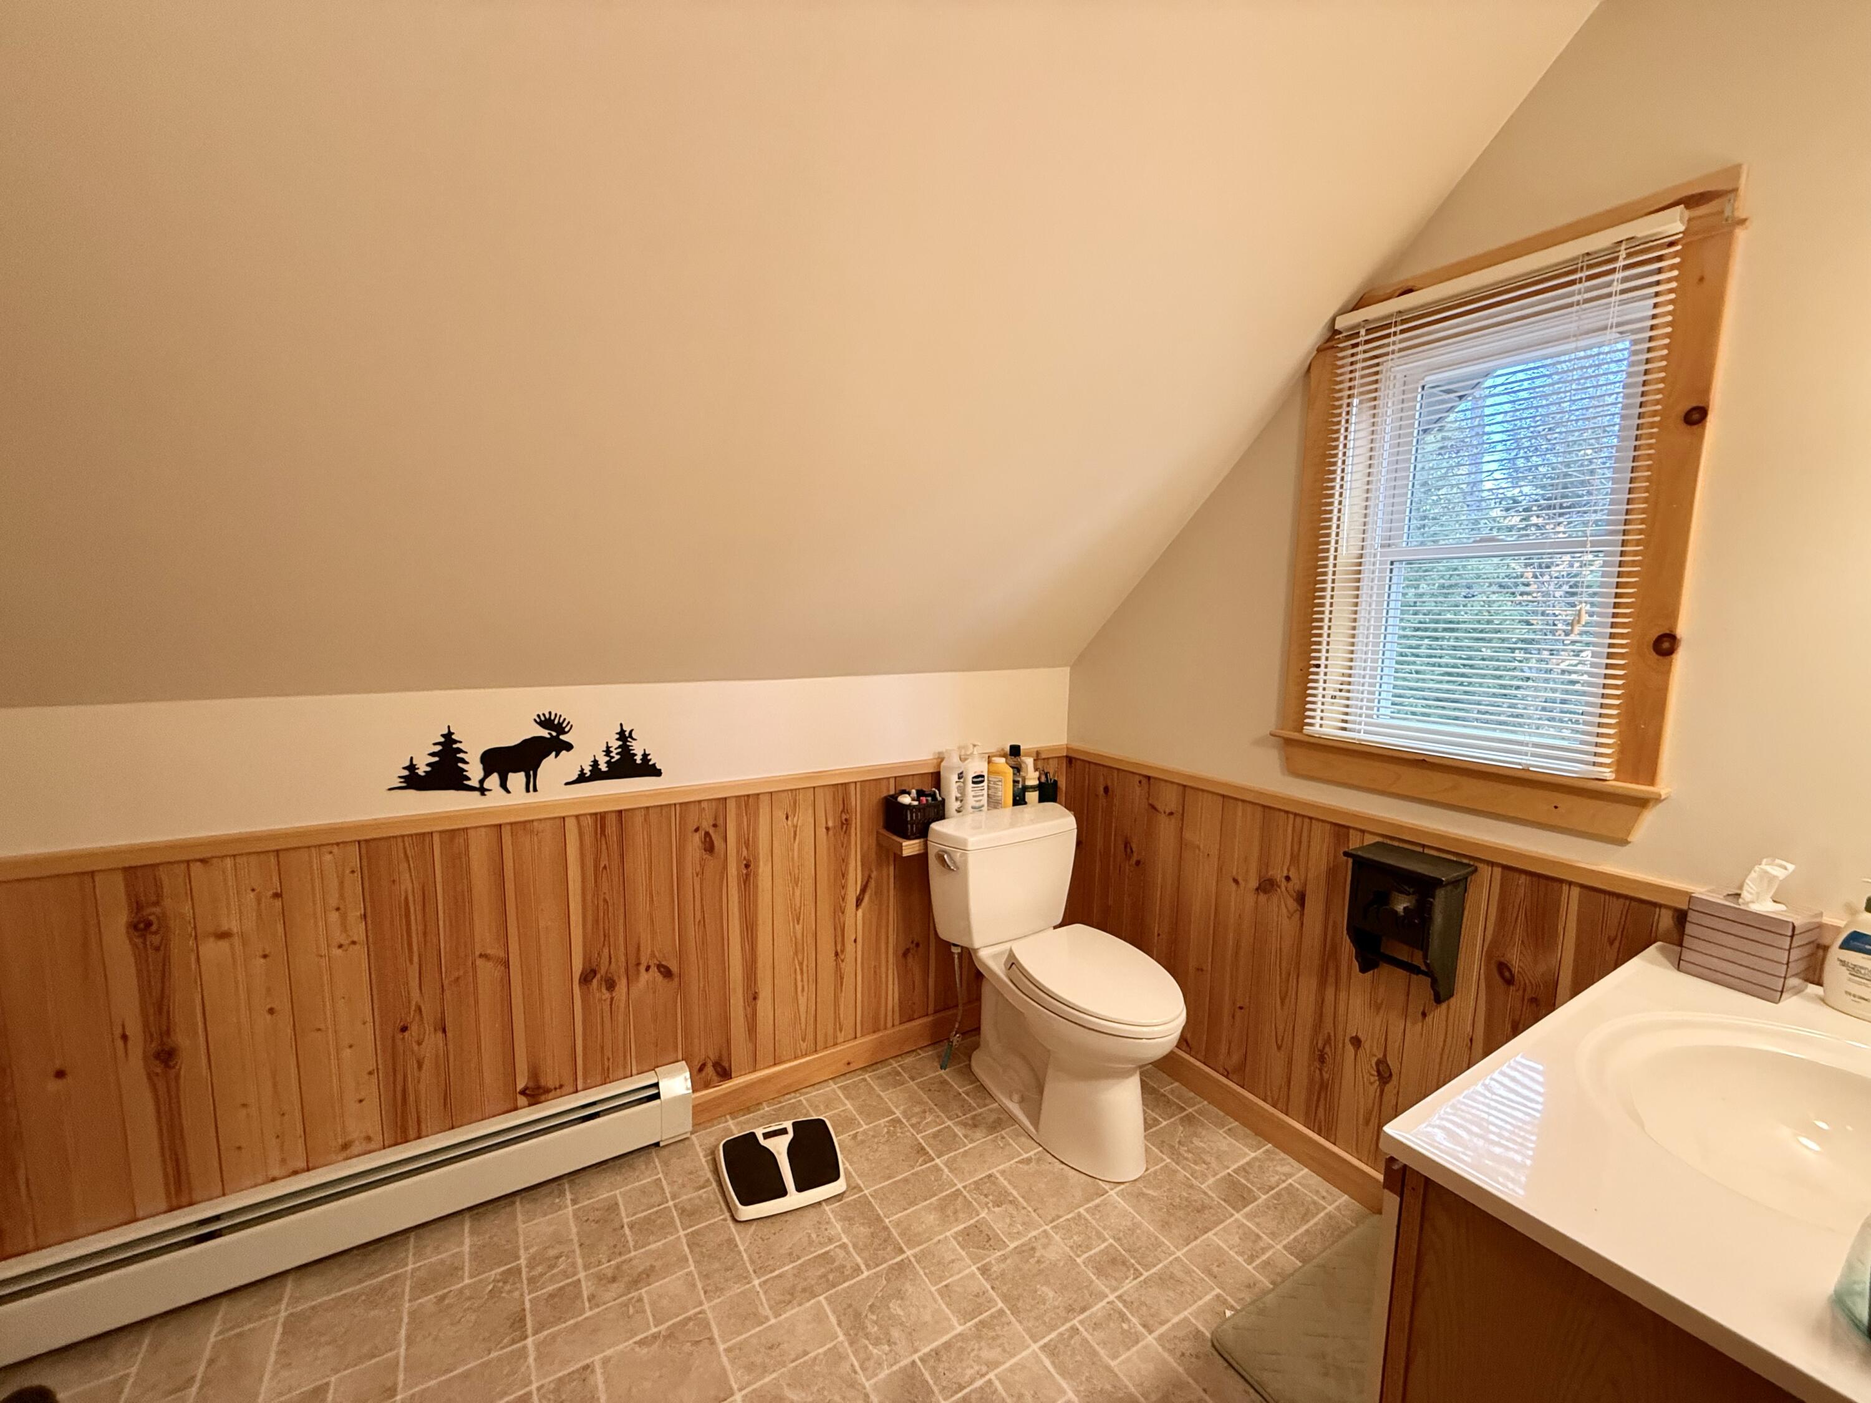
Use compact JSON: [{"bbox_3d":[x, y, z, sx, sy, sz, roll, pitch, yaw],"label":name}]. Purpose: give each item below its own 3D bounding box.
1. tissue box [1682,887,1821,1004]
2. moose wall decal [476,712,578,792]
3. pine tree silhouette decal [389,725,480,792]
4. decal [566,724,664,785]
[{"bbox_3d":[1.277,0.378,1.187,0.110,0.127,0.114,-2,8,-26],"label":"tissue box"},{"bbox_3d":[-0.936,0.119,1.731,0.195,0.183,0.010,-3,8,-32],"label":"moose wall decal"},{"bbox_3d":[-1.078,0.132,1.643,0.186,0.151,0.010,-3,8,-32],"label":"pine tree silhouette decal"},{"bbox_3d":[-0.778,0.126,1.832,0.219,0.139,0.010,-3,8,-32],"label":"decal"}]

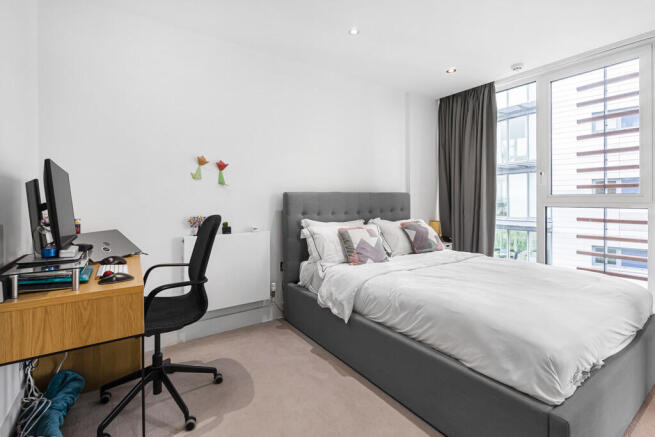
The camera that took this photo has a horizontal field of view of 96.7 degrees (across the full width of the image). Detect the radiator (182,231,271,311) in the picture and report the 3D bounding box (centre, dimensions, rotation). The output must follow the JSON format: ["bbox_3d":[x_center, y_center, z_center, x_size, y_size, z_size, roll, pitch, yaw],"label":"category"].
[{"bbox_3d":[-0.811,0.417,2.388,0.680,0.600,0.100,-1,2,-35],"label":"radiator"}]

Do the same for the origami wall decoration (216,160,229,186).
[{"bbox_3d":[-0.868,-0.381,2.408,0.100,0.200,0.035,-1,2,-35],"label":"origami wall decoration"}]

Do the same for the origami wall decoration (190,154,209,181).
[{"bbox_3d":[-1.013,-0.404,2.306,0.133,0.206,0.035,-1,2,-35],"label":"origami wall decoration"}]

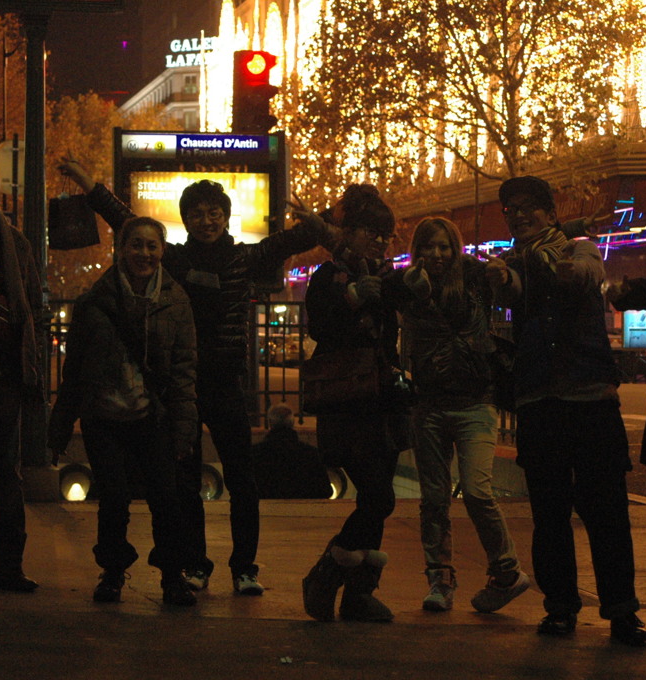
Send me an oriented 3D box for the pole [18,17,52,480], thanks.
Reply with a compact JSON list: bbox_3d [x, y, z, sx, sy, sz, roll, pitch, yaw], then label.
[{"bbox_3d":[-1.725,-0.571,15.800,0.200,2.799,0.200,0,0,0],"label":"pole"}]

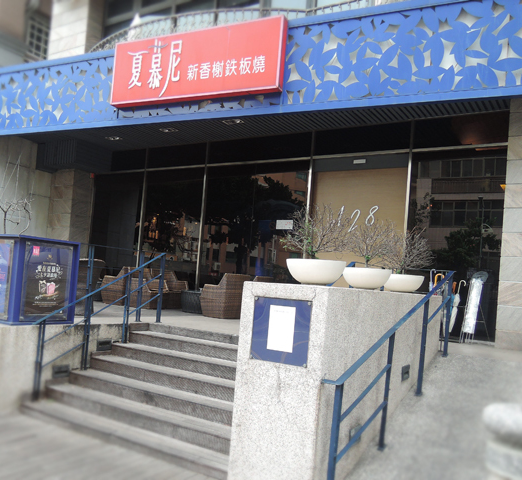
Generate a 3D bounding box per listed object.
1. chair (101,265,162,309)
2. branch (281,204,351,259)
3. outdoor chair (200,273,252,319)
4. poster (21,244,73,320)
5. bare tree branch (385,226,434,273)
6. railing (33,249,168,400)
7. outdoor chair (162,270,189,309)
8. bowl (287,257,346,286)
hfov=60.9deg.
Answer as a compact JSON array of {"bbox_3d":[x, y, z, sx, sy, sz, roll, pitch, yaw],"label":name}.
[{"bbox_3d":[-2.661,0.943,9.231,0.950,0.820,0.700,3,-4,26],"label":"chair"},{"bbox_3d":[0.465,-0.067,3.720,0.570,0.460,0.520,5,-4,0],"label":"branch"},{"bbox_3d":[-0.681,1.038,8.401,0.680,0.820,0.660,1,-5,42],"label":"outdoor chair"},{"bbox_3d":[-2.577,0.515,5.374,0.040,0.920,0.660,3,-4,27],"label":"poster"},{"bbox_3d":[1.881,0.114,5.620,0.640,0.580,0.600,5,-4,0],"label":"bare tree branch"},{"bbox_3d":[-1.958,0.944,5.643,0.200,1.660,1.860,3,-4,26],"label":"railing"},{"bbox_3d":[-2.022,1.019,9.470,0.680,0.800,0.680,2,-4,32],"label":"outdoor chair"},{"bbox_3d":[0.457,0.271,3.720,0.500,0.200,0.500,5,-4,0],"label":"bowl"}]

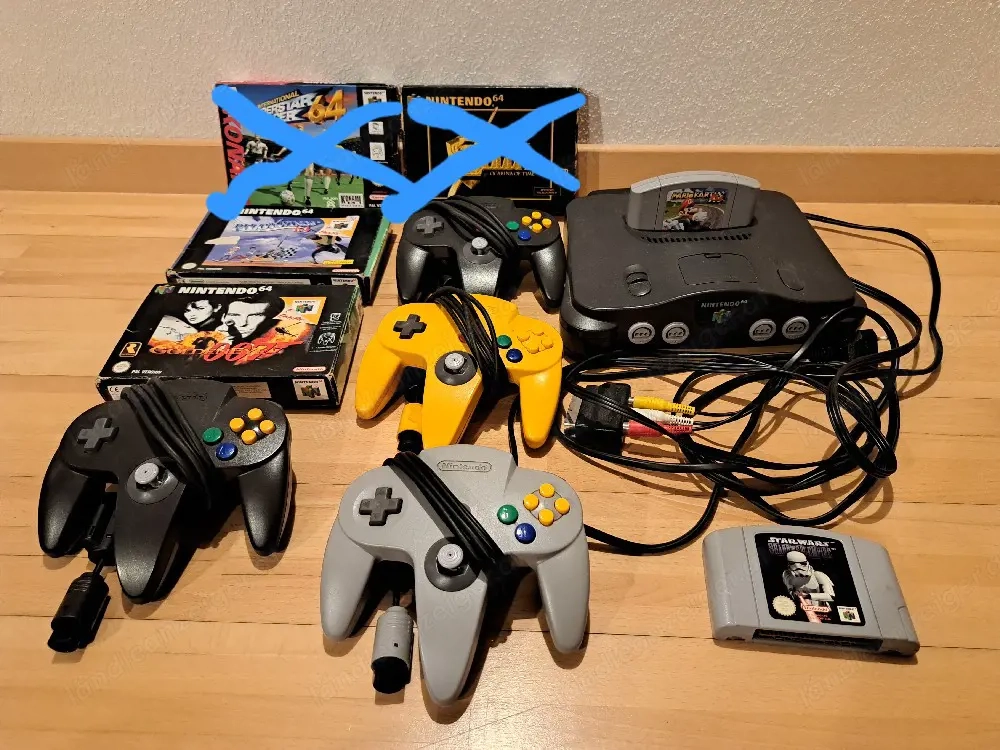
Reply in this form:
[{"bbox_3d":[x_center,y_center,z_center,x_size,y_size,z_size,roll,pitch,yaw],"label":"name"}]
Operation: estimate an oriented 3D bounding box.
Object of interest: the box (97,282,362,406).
[{"bbox_3d":[-0.221,-0.028,0.597,0.184,0.032,0.126,0,42,0],"label":"box"}]

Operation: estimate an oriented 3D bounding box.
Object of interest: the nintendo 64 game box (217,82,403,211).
[{"bbox_3d":[-0.198,-0.242,0.750,0.182,0.127,0.030,-1,22,-1],"label":"nintendo 64 game box"}]

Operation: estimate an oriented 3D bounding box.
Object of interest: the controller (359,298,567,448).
[{"bbox_3d":[-0.029,-0.002,0.540,0.160,0.061,0.162,8,43,8],"label":"controller"}]

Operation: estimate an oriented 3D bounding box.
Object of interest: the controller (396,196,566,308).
[{"bbox_3d":[-0.019,-0.109,0.656,0.160,0.061,0.162,1,43,1],"label":"controller"}]

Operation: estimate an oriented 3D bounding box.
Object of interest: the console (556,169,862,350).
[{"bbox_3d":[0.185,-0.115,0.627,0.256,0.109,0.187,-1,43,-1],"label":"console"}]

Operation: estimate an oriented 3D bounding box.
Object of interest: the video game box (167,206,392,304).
[{"bbox_3d":[-0.213,-0.124,0.695,0.182,0.030,0.127,2,43,2],"label":"video game box"}]

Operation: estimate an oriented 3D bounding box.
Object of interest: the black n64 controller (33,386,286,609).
[{"bbox_3d":[-0.216,0.068,0.465,0.160,0.061,0.162,-2,43,-2],"label":"black n64 controller"}]

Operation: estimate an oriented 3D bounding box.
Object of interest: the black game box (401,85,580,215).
[{"bbox_3d":[-0.009,-0.240,0.748,0.182,0.127,0.030,0,24,0],"label":"black game box"}]

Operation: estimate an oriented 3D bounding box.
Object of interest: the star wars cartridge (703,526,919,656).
[{"bbox_3d":[0.188,0.130,0.430,0.116,0.018,0.073,3,43,3],"label":"star wars cartridge"}]

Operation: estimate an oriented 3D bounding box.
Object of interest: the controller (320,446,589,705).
[{"bbox_3d":[-0.026,0.107,0.422,0.160,0.061,0.162,1,43,1],"label":"controller"}]

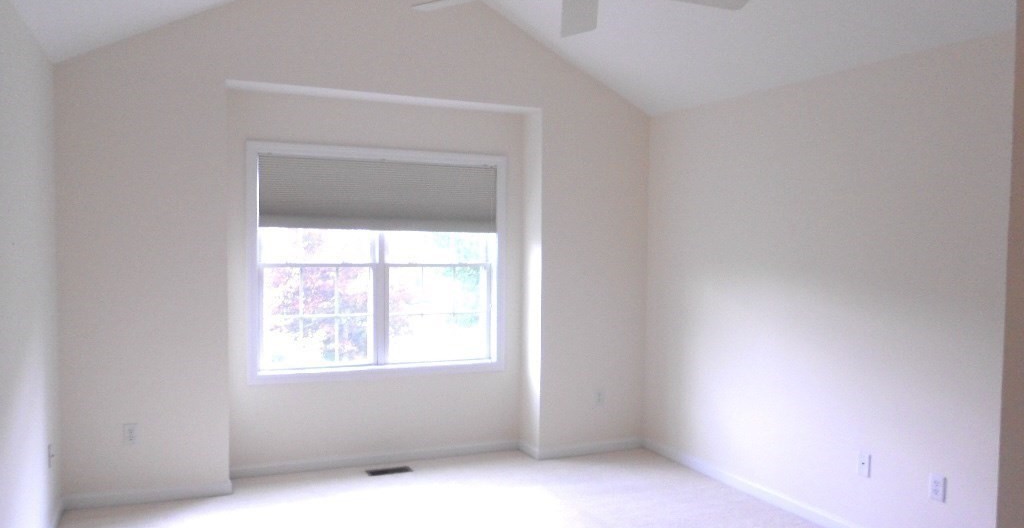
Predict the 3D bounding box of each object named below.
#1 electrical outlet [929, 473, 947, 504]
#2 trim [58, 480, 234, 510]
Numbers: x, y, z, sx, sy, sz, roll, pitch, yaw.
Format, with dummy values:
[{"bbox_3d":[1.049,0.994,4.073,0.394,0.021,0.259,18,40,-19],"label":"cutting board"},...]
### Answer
[{"bbox_3d":[1.922,1.015,3.480,0.010,0.114,0.070,0,2,-24],"label":"electrical outlet"},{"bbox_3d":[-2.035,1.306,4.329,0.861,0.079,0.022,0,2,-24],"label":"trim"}]

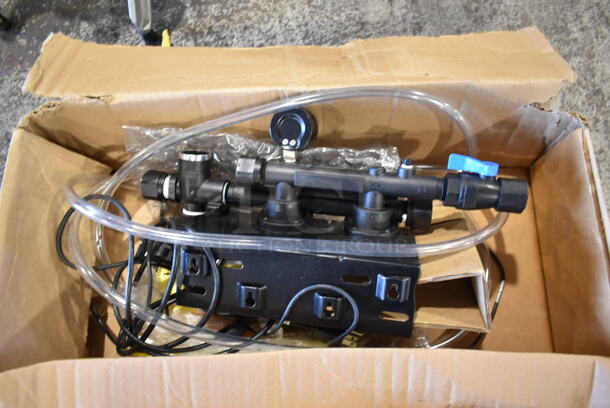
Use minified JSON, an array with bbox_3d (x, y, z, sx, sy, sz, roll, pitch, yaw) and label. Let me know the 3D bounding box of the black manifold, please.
[{"bbox_3d":[0.001,0.005,0.581,0.525,0.150,0.240,6,112,12],"label":"black manifold"}]

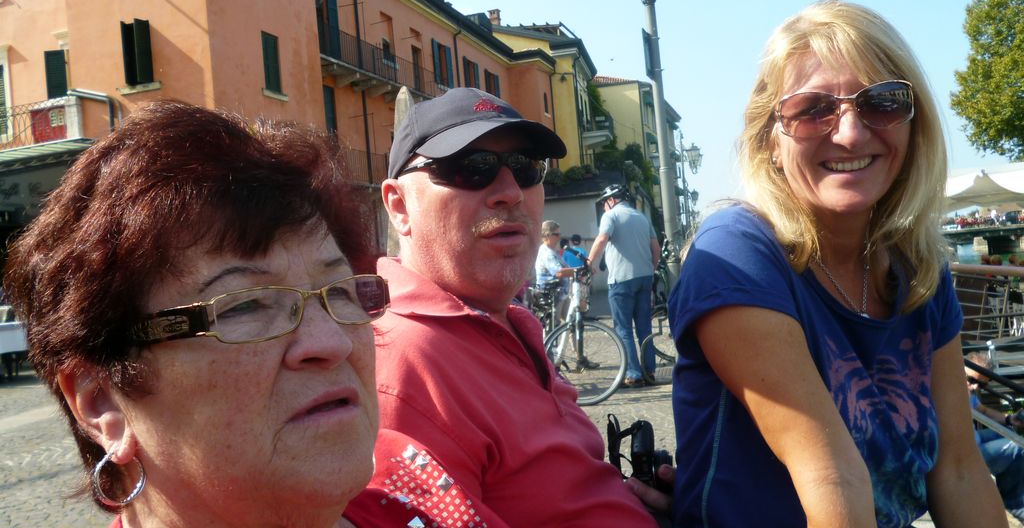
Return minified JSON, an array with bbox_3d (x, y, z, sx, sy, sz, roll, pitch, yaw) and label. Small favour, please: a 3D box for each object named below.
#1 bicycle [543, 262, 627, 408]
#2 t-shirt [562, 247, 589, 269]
[{"bbox_3d":[0.405,0.585,7.322,0.620,1.180,1.620,-4,0,-17],"label":"bicycle"},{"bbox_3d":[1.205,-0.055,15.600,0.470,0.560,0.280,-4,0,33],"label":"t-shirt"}]

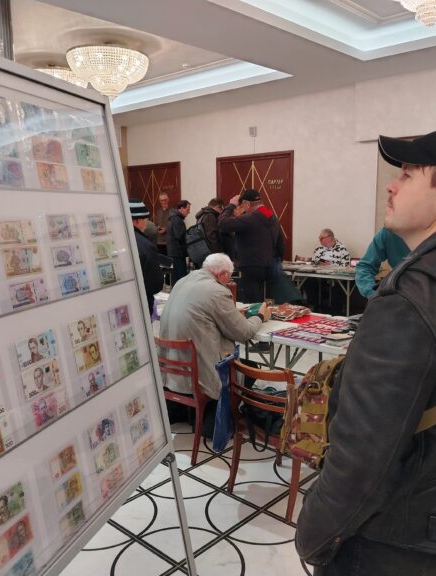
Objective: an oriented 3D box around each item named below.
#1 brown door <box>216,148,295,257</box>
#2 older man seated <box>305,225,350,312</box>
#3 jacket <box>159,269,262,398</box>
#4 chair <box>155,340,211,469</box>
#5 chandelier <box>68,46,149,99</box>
[{"bbox_3d":[0.631,-1.102,9.535,1.739,2.492,0.100,7,12,42],"label":"brown door"},{"bbox_3d":[1.577,-0.188,7.505,0.580,1.260,0.750,7,12,42],"label":"older man seated"},{"bbox_3d":[-0.025,0.254,3.607,0.600,0.790,0.700,7,12,42],"label":"jacket"},{"bbox_3d":[-0.181,0.657,3.556,0.430,0.800,0.480,6,11,37],"label":"chair"},{"bbox_3d":[-1.301,-2.578,6.453,0.960,0.570,0.960,-1,8,0],"label":"chandelier"}]

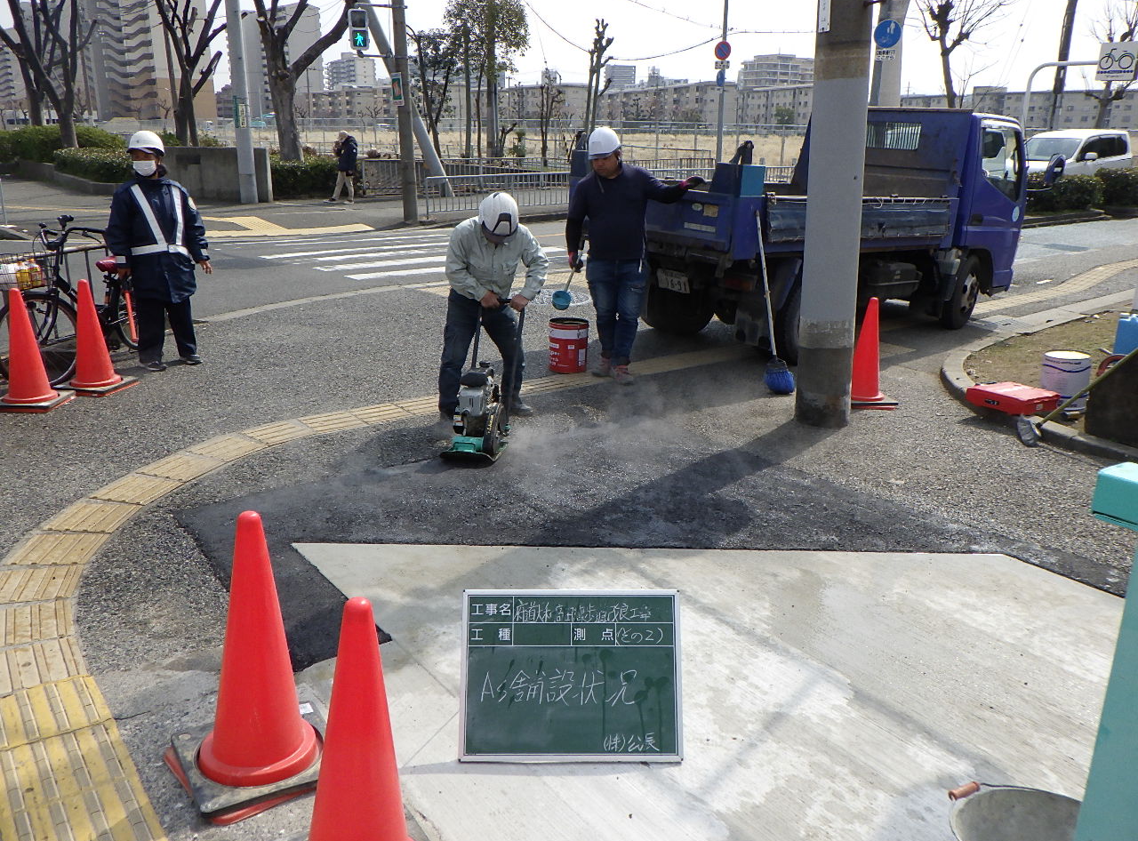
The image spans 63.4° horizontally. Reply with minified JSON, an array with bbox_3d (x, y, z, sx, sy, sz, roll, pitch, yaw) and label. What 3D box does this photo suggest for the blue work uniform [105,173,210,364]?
[{"bbox_3d":[-2.978,-1.099,6.622,0.620,1.310,0.390,-13,22,-38],"label":"blue work uniform"}]

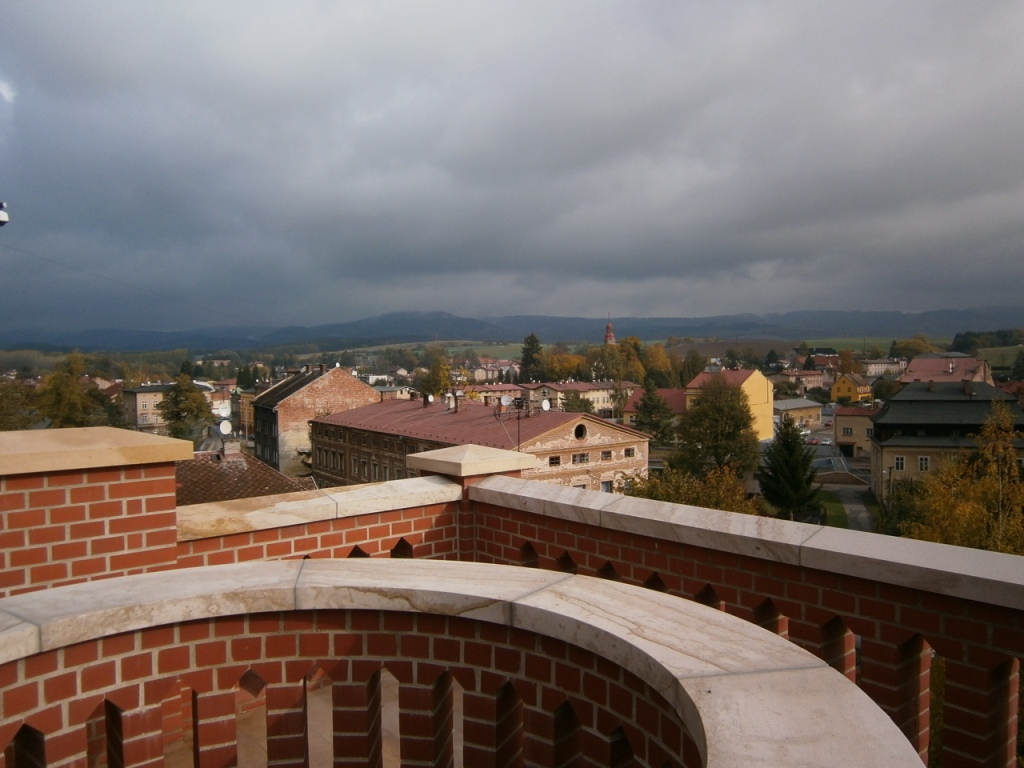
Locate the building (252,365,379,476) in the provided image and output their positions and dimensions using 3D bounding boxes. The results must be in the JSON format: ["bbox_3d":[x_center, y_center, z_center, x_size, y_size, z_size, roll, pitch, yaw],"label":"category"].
[{"bbox_3d":[-25.981,5.497,101.378,13.300,16.000,14.500,-1,2,-31],"label":"building"}]

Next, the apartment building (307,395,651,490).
[{"bbox_3d":[-6.230,8.425,79.550,13.890,13.100,42.640,-2,2,-35],"label":"apartment building"}]

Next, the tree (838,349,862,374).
[{"bbox_3d":[145.241,-8.367,330.000,10.300,13.720,10.300,0,2,24],"label":"tree"}]

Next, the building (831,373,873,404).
[{"bbox_3d":[124.450,1.783,281.133,10.300,10.300,9.800,-2,2,-39],"label":"building"}]

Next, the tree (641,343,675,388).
[{"bbox_3d":[50.233,-2.844,265.300,11.710,22.920,11.710,0,2,0],"label":"tree"}]

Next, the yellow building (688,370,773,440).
[{"bbox_3d":[45.486,4.041,161.566,11.700,14.700,15.800,1,2,41],"label":"yellow building"}]

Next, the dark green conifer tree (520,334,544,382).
[{"bbox_3d":[7.863,-7.863,295.000,9.210,23.770,9.210,0,2,2],"label":"dark green conifer tree"}]

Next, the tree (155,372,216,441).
[{"bbox_3d":[-61.488,5.972,145.203,10.750,15.530,10.750,0,2,0],"label":"tree"}]

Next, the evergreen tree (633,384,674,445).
[{"bbox_3d":[26.309,5.764,143.000,7.620,12.080,7.620,0,2,10],"label":"evergreen tree"}]

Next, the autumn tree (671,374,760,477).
[{"bbox_3d":[27.518,5.950,104.000,11.900,14.460,11.900,0,2,15],"label":"autumn tree"}]

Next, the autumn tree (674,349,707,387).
[{"bbox_3d":[61.594,-1.859,265.272,10.680,20.750,10.680,0,2,0],"label":"autumn tree"}]

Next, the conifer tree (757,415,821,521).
[{"bbox_3d":[28.915,8.912,80.150,6.450,11.480,6.450,0,2,0],"label":"conifer tree"}]

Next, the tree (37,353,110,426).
[{"bbox_3d":[-79.916,4.145,140.259,13.470,19.760,13.470,0,2,0],"label":"tree"}]

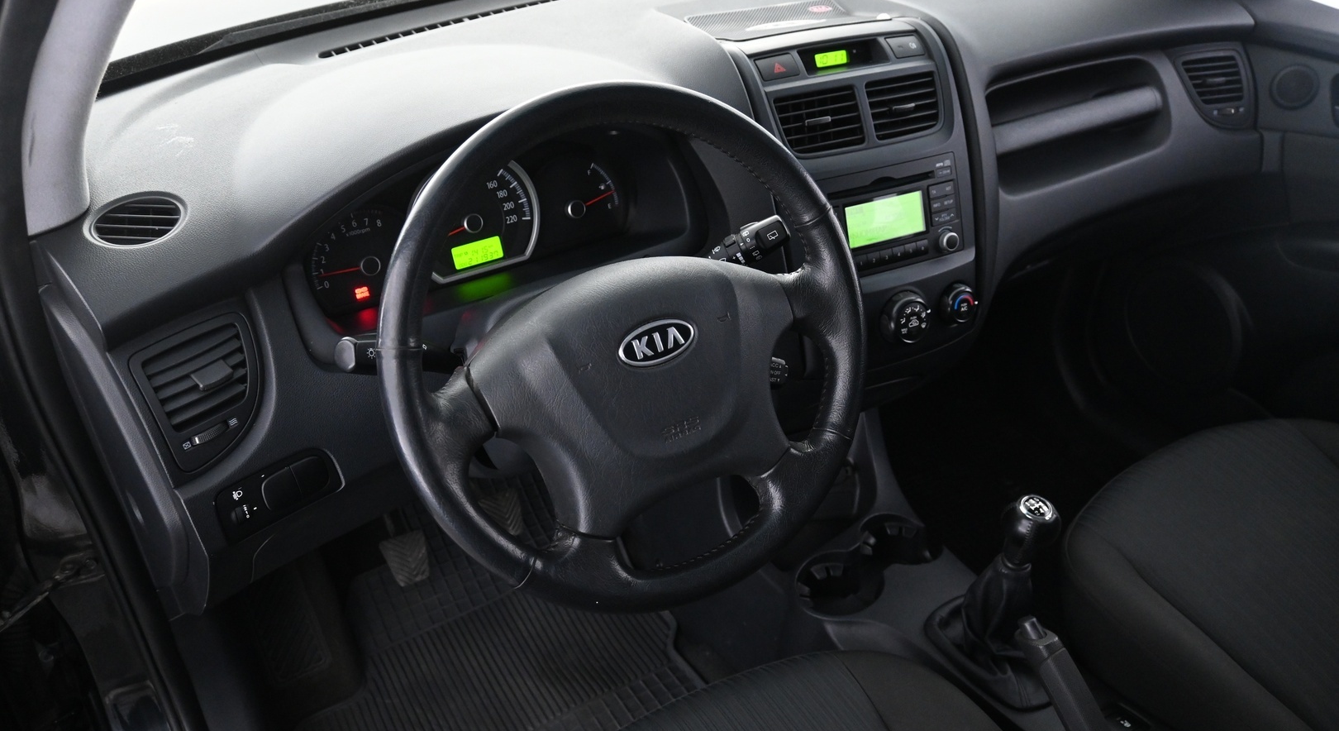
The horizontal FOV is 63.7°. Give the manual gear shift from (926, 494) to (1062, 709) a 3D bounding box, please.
[{"bbox_3d":[0.337,0.213,1.091,0.095,0.222,0.150,-19,34,-24],"label":"manual gear shift"}]

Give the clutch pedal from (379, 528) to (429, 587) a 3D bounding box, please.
[{"bbox_3d":[-0.326,0.238,1.335,0.058,0.055,0.025,-19,-4,-24],"label":"clutch pedal"}]

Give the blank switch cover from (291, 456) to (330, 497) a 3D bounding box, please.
[{"bbox_3d":[-0.312,0.093,0.940,0.030,0.029,0.012,-28,16,-35],"label":"blank switch cover"}]

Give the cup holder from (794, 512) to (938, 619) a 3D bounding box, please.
[{"bbox_3d":[0.238,0.260,1.300,0.172,0.070,0.108,-19,34,-24],"label":"cup holder"}]

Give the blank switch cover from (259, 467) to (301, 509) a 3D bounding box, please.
[{"bbox_3d":[-0.334,0.105,0.922,0.030,0.029,0.012,-28,16,-35],"label":"blank switch cover"}]

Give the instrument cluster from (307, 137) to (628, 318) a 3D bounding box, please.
[{"bbox_3d":[-0.181,-0.141,1.023,0.318,0.126,0.060,-19,12,-24],"label":"instrument cluster"}]

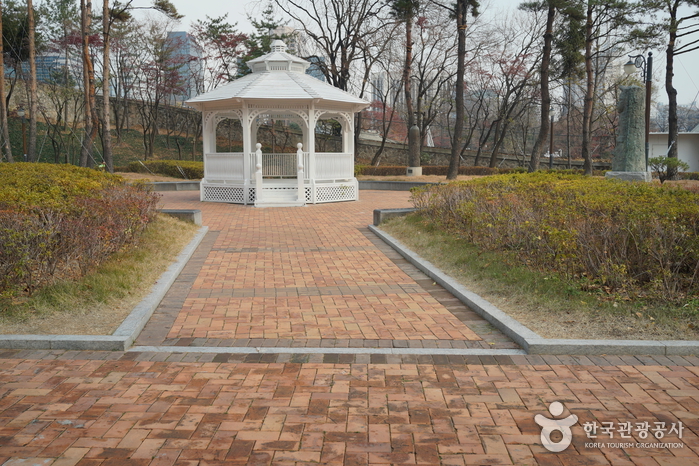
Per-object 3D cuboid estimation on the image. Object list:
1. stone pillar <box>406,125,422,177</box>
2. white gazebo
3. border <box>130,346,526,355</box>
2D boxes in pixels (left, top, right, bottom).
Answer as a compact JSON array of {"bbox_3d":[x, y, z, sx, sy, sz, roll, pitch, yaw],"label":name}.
[{"bbox_3d":[2.787,-3.519,28.942,0.660,2.180,0.660,1,7,5],"label":"stone pillar"},{"bbox_3d":[-2.182,-3.451,20.846,5.400,4.830,5.750,-1,7,-7],"label":"white gazebo"},{"bbox_3d":[-0.166,0.917,5.184,2.980,0.080,0.140,0,7,1],"label":"border"}]

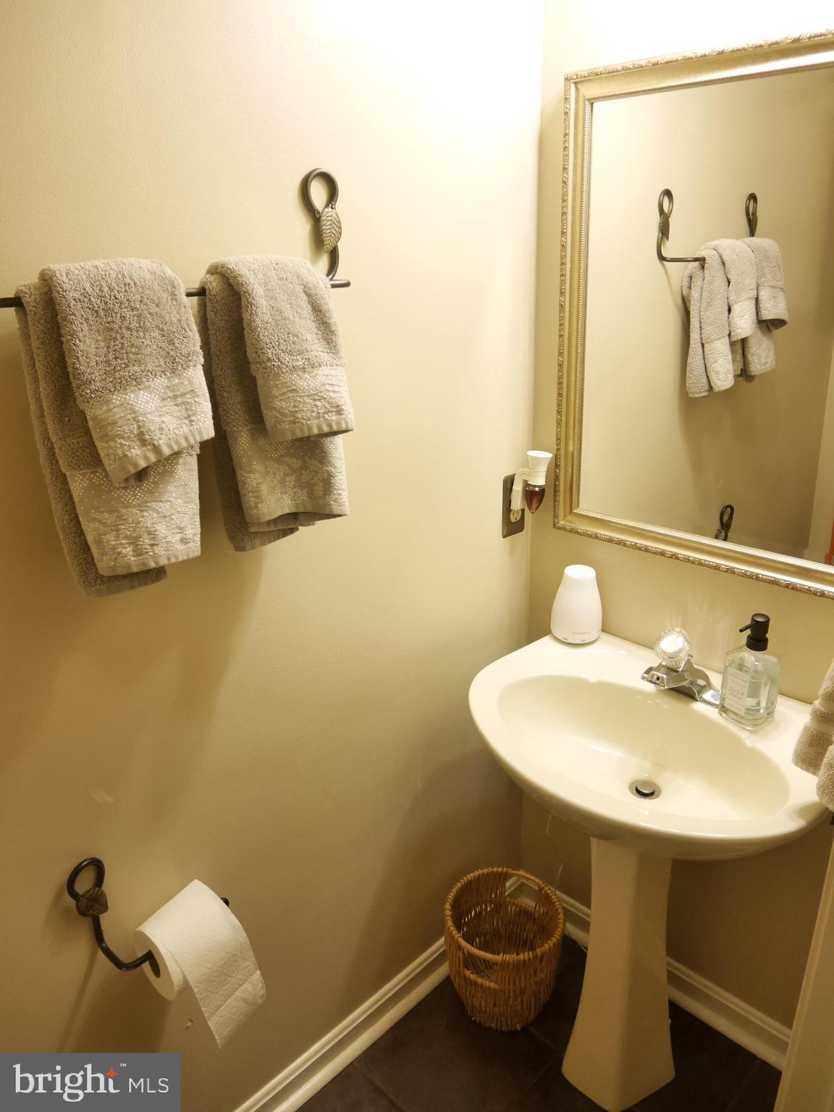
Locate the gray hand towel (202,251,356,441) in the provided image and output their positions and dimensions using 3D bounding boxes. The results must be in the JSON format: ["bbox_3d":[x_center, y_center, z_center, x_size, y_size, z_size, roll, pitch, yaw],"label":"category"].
[{"bbox_3d":[-0.166,-0.245,0.910,0.095,0.215,0.160,18,28,42],"label":"gray hand towel"}]

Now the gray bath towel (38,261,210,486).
[{"bbox_3d":[-0.289,-0.190,0.778,0.095,0.218,0.148,18,28,42],"label":"gray bath towel"}]

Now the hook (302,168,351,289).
[{"bbox_3d":[-0.096,-0.428,1.005,0.095,0.150,0.075,18,28,42],"label":"hook"}]

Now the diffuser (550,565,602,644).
[{"bbox_3d":[0.304,0.091,1.456,0.097,0.133,0.097,-1,21,2],"label":"diffuser"}]

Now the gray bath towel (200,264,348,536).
[{"bbox_3d":[-0.179,-0.192,0.965,0.100,0.325,0.178,18,28,42],"label":"gray bath towel"}]

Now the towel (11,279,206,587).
[{"bbox_3d":[-0.311,-0.141,0.815,0.080,0.310,0.155,18,28,42],"label":"towel"}]

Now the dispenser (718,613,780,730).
[{"bbox_3d":[0.510,0.170,1.176,0.068,0.170,0.064,-14,24,-29],"label":"dispenser"}]

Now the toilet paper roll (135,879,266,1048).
[{"bbox_3d":[-0.301,0.554,1.063,0.108,0.195,0.112,18,28,42],"label":"toilet paper roll"}]

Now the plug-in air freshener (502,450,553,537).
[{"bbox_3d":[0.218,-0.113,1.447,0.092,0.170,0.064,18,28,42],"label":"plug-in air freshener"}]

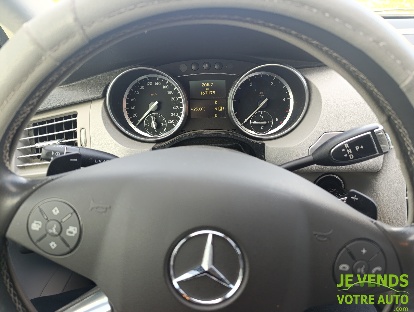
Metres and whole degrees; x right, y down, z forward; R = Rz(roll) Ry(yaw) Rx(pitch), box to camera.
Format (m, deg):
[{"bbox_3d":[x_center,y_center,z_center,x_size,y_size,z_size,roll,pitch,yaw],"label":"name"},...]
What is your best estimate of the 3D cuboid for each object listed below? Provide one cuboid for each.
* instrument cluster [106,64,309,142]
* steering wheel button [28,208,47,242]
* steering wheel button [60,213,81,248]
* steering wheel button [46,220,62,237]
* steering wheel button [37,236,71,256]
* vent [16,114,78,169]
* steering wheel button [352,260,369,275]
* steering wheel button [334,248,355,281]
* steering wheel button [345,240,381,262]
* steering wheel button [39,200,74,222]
[{"bbox_3d":[0.001,-0.082,0.446,0.306,0.118,0.060,-1,7,0],"label":"instrument cluster"},{"bbox_3d":[-0.124,0.051,0.203,0.015,0.025,0.006,7,0,4],"label":"steering wheel button"},{"bbox_3d":[-0.098,0.054,0.201,0.015,0.025,0.006,7,0,4],"label":"steering wheel button"},{"bbox_3d":[-0.111,0.053,0.202,0.011,0.011,0.006,7,0,4],"label":"steering wheel button"},{"bbox_3d":[-0.112,0.066,0.202,0.025,0.015,0.006,7,0,4],"label":"steering wheel button"},{"bbox_3d":[-0.248,-0.018,0.442,0.111,0.076,0.030,-7,-5,10],"label":"vent"},{"bbox_3d":[0.113,0.083,0.204,0.011,0.011,0.006,8,-1,-4],"label":"steering wheel button"},{"bbox_3d":[0.100,0.080,0.203,0.015,0.024,0.006,8,-1,-4],"label":"steering wheel button"},{"bbox_3d":[0.114,0.069,0.204,0.025,0.015,0.006,8,-1,-4],"label":"steering wheel button"},{"bbox_3d":[-0.109,0.040,0.202,0.025,0.015,0.006,7,0,4],"label":"steering wheel button"}]

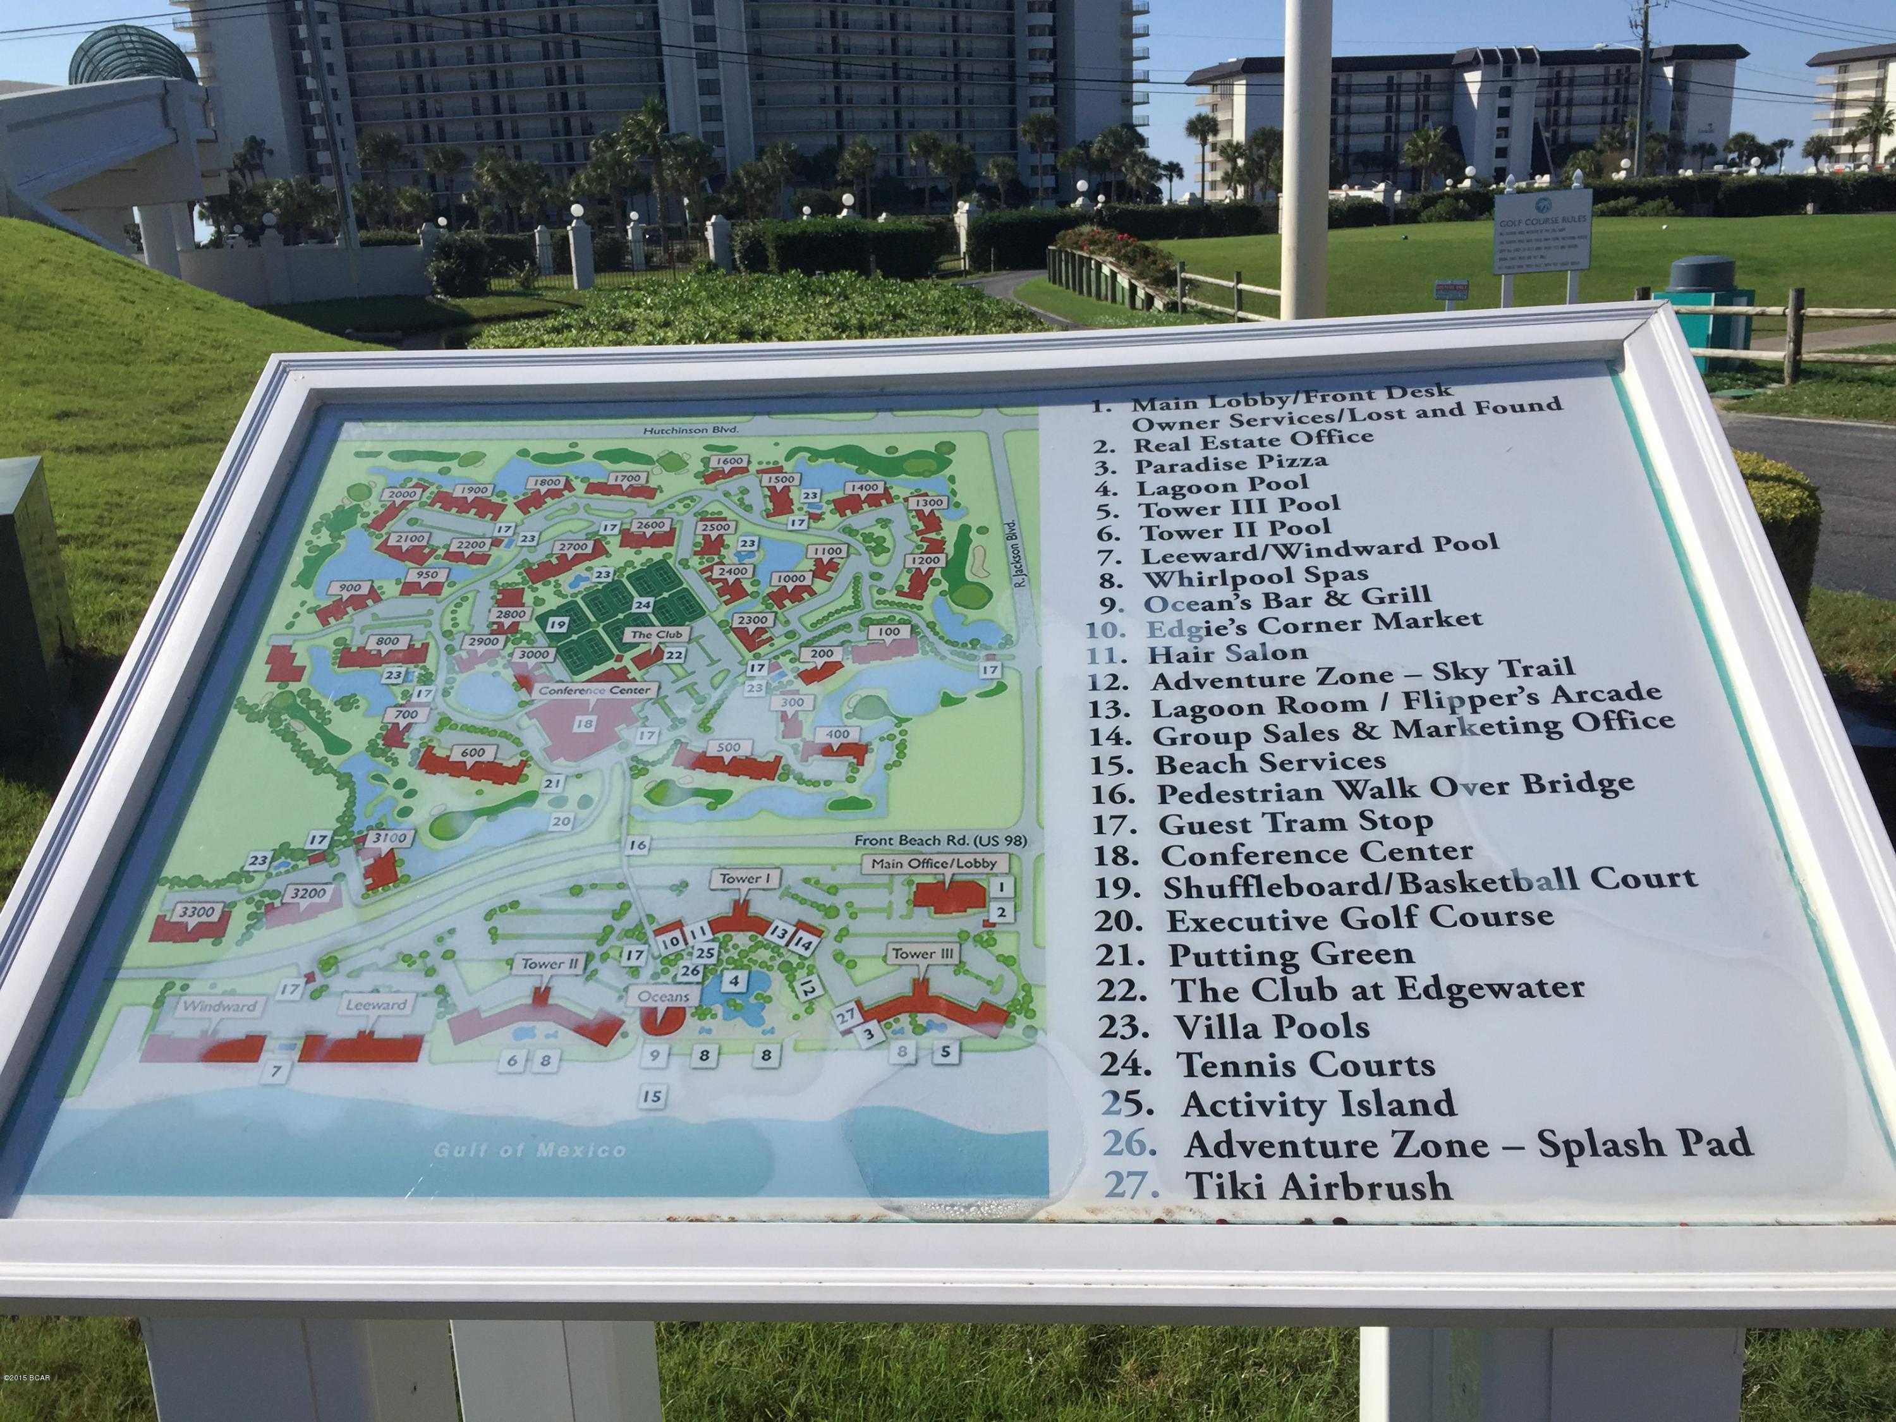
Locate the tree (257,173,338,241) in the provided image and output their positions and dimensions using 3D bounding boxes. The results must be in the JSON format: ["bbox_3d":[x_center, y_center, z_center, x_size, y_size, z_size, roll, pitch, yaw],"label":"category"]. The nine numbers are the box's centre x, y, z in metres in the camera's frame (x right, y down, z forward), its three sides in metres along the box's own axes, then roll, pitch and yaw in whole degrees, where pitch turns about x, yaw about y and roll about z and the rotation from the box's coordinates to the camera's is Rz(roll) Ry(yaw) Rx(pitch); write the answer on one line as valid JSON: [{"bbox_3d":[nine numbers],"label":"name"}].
[{"bbox_3d":[-32.300,-24.000,78.270,3.360,4.520,3.360,-9,18,-20],"label":"tree"}]

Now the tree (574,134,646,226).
[{"bbox_3d":[-18.430,-27.870,85.750,3.520,6.470,3.520,-6,17,-10],"label":"tree"}]

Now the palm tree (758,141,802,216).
[{"bbox_3d":[-11.642,-36.654,110.000,3.170,5.260,3.170,-4,18,-5],"label":"palm tree"}]

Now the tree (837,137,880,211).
[{"bbox_3d":[-6.205,-36.961,110.000,2.960,5.260,2.960,-3,17,-2],"label":"tree"}]

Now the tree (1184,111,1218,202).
[{"bbox_3d":[20.731,-45.189,130.000,2.870,7.220,2.870,1,18,9],"label":"tree"}]

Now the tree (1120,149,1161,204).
[{"bbox_3d":[14.010,-37.720,115.190,2.900,5.760,2.900,0,17,7],"label":"tree"}]

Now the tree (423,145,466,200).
[{"bbox_3d":[-35.590,-35.530,111.190,3.010,7.800,3.010,-7,18,-16],"label":"tree"}]

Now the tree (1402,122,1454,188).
[{"bbox_3d":[28.704,-32.988,95.000,3.380,4.020,3.380,3,18,16],"label":"tree"}]

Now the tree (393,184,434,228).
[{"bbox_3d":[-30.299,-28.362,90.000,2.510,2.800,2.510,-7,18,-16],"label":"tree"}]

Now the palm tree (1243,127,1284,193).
[{"bbox_3d":[24.640,-41.340,122.940,3.100,7.320,3.100,1,17,11],"label":"palm tree"}]

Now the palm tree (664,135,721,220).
[{"bbox_3d":[-15.236,-31.694,95.000,3.380,5.300,3.380,-5,18,-8],"label":"palm tree"}]

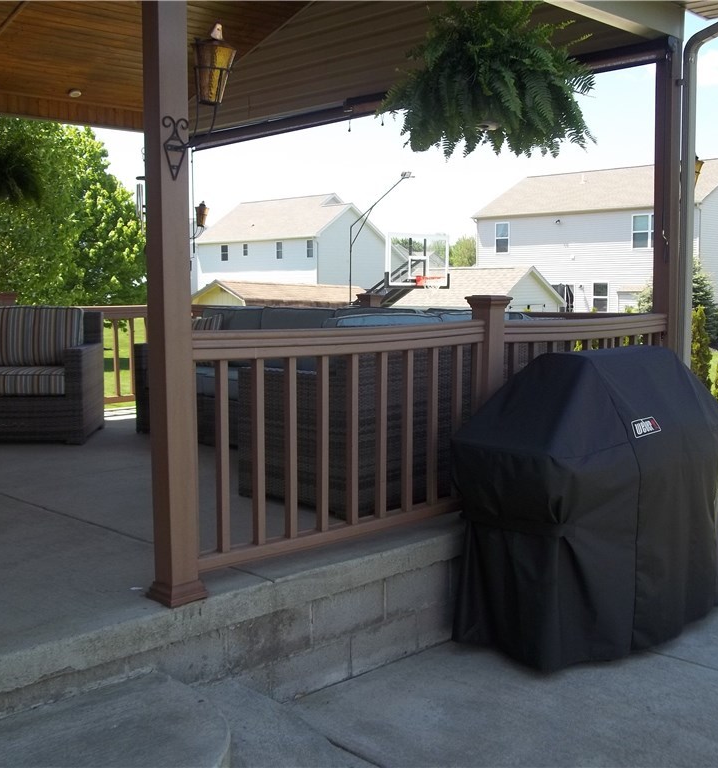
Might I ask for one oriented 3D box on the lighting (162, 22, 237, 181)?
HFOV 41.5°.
[{"bbox_3d":[-0.490,-0.866,2.921,0.136,0.442,0.286,-6,7,-45],"label":"lighting"}]

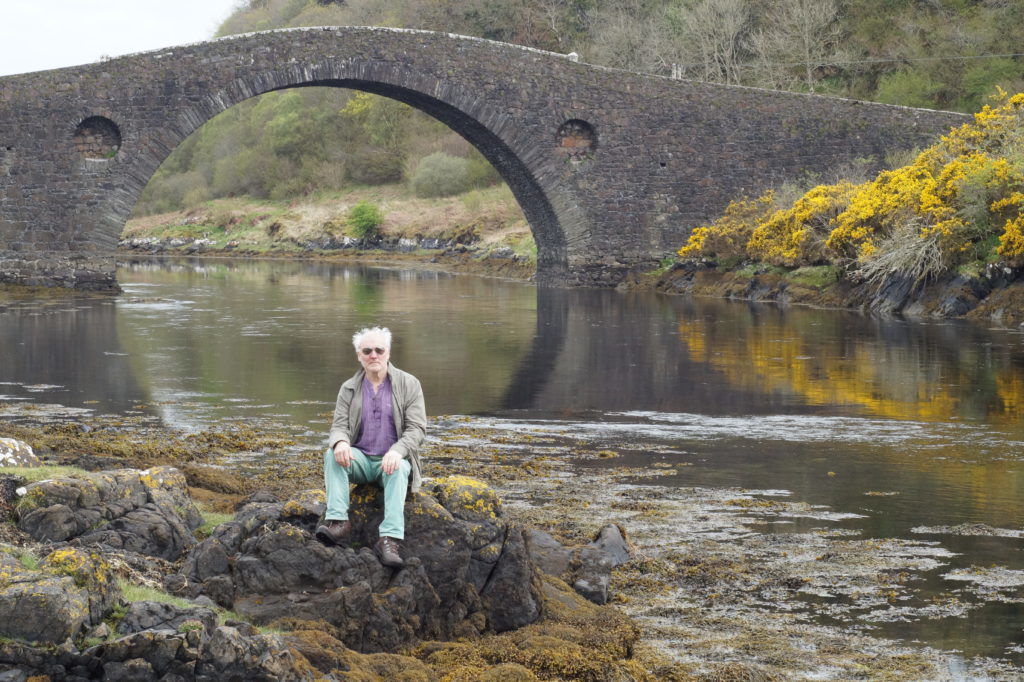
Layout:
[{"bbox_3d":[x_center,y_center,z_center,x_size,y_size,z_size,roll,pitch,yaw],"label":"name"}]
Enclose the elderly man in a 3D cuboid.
[{"bbox_3d":[-0.790,0.567,11.900,0.630,1.280,0.840,0,3,4],"label":"elderly man"}]

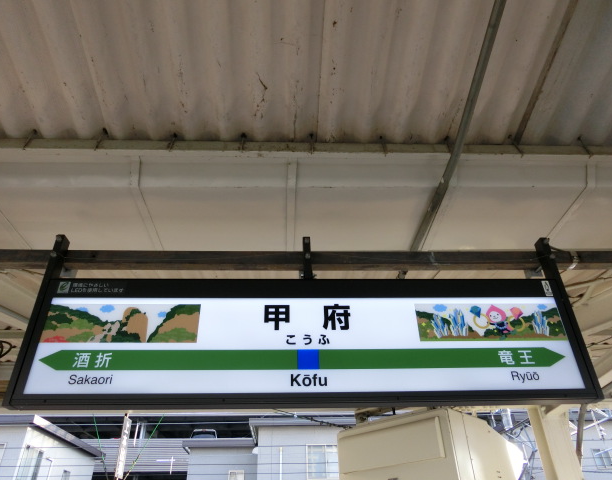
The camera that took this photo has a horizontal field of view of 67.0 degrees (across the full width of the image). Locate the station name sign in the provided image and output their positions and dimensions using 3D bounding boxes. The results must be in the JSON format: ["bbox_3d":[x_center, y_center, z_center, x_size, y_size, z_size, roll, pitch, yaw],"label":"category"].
[{"bbox_3d":[0.011,0.370,1.733,2.050,0.482,0.070,0,-33,-2],"label":"station name sign"}]

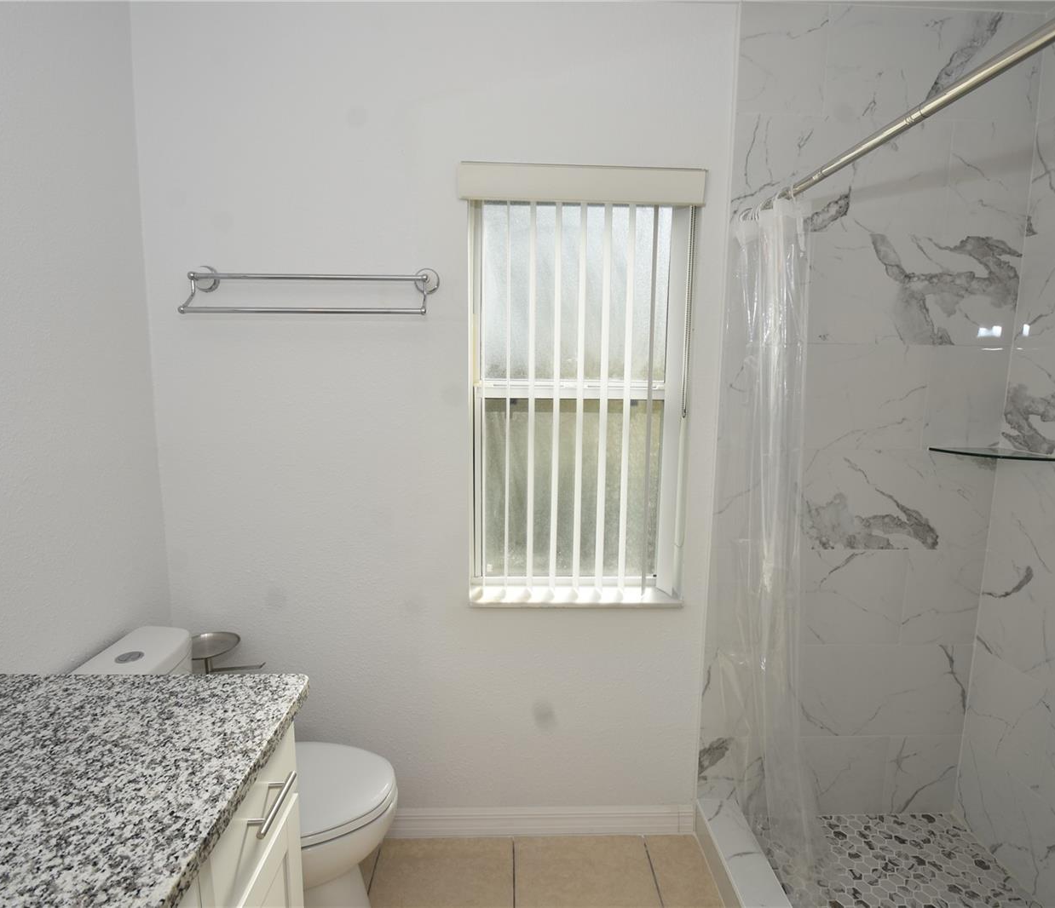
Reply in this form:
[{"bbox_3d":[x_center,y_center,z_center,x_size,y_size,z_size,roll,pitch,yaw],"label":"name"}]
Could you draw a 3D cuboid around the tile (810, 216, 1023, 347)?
[{"bbox_3d":[1.099,-0.465,1.617,0.598,0.302,0.010,0,7,-2],"label":"tile"}]

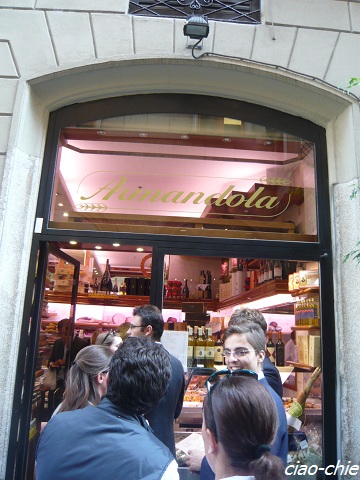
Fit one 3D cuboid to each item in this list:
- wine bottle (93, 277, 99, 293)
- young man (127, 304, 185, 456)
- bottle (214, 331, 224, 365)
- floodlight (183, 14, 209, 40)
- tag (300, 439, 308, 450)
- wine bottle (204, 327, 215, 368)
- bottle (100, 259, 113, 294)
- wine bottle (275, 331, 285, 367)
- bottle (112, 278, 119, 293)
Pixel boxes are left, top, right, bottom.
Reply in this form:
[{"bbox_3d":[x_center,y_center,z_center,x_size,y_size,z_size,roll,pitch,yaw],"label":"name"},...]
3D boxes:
[{"bbox_3d":[-1.650,0.894,7.632,0.080,0.314,0.080,3,-12,-2],"label":"wine bottle"},{"bbox_3d":[-0.252,1.275,2.270,0.500,1.770,0.350,12,-15,-36],"label":"young man"},{"bbox_3d":[0.343,0.950,3.409,0.075,0.298,0.075,3,-12,-2],"label":"bottle"},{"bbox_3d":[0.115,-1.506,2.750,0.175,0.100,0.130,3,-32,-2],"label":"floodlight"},{"bbox_3d":[0.898,1.475,2.800,0.052,0.065,0.004,-11,-19,-7],"label":"tag"},{"bbox_3d":[0.244,0.876,3.152,0.074,0.320,0.074,3,-12,-2],"label":"wine bottle"},{"bbox_3d":[-1.415,0.706,7.567,0.220,0.661,0.220,3,-12,-2],"label":"bottle"},{"bbox_3d":[0.894,0.976,3.481,0.075,0.307,0.075,3,-12,-2],"label":"wine bottle"},{"bbox_3d":[-1.267,0.898,7.629,0.080,0.285,0.080,3,-12,-2],"label":"bottle"}]

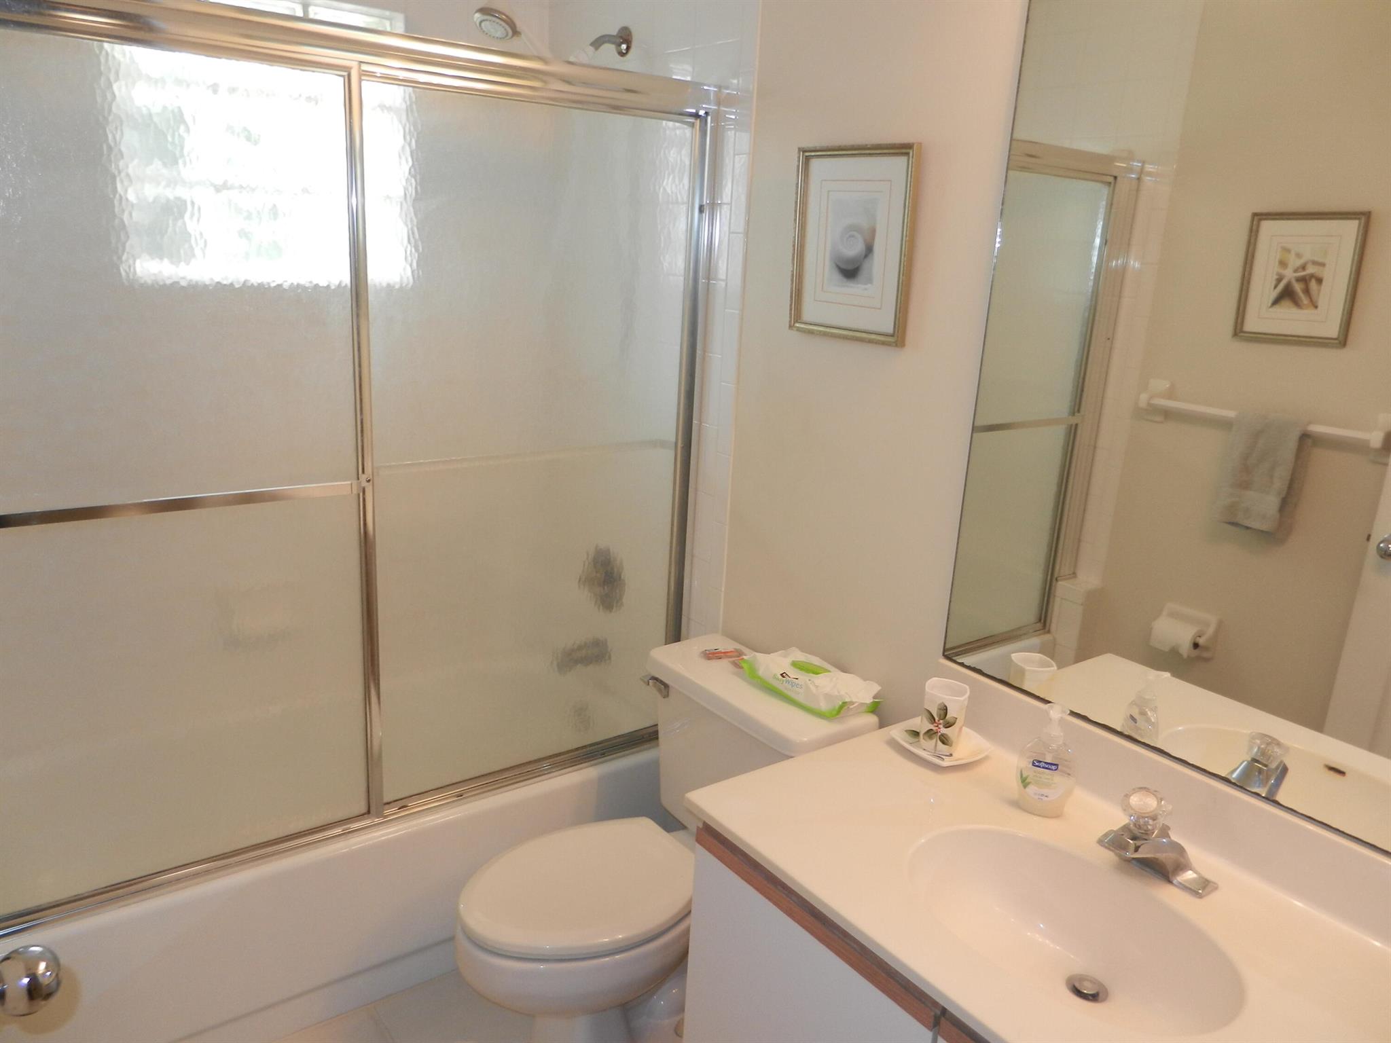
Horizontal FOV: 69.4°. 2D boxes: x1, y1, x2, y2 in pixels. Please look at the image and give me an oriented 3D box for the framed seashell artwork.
[{"bbox_3d":[0.282,-0.505,1.827,0.021,0.336,0.287,-8,19,-36],"label":"framed seashell artwork"}]

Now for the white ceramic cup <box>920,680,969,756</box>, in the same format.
[{"bbox_3d":[0.406,0.322,1.638,0.072,0.104,0.061,12,17,28],"label":"white ceramic cup"}]

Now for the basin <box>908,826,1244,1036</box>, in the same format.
[{"bbox_3d":[0.456,0.562,1.275,0.302,0.142,0.430,-8,19,-36],"label":"basin"}]

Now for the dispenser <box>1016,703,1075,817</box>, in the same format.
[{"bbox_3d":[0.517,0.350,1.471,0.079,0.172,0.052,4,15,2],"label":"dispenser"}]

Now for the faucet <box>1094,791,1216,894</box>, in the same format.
[{"bbox_3d":[0.599,0.418,1.339,0.149,0.119,0.152,-8,19,-36],"label":"faucet"}]

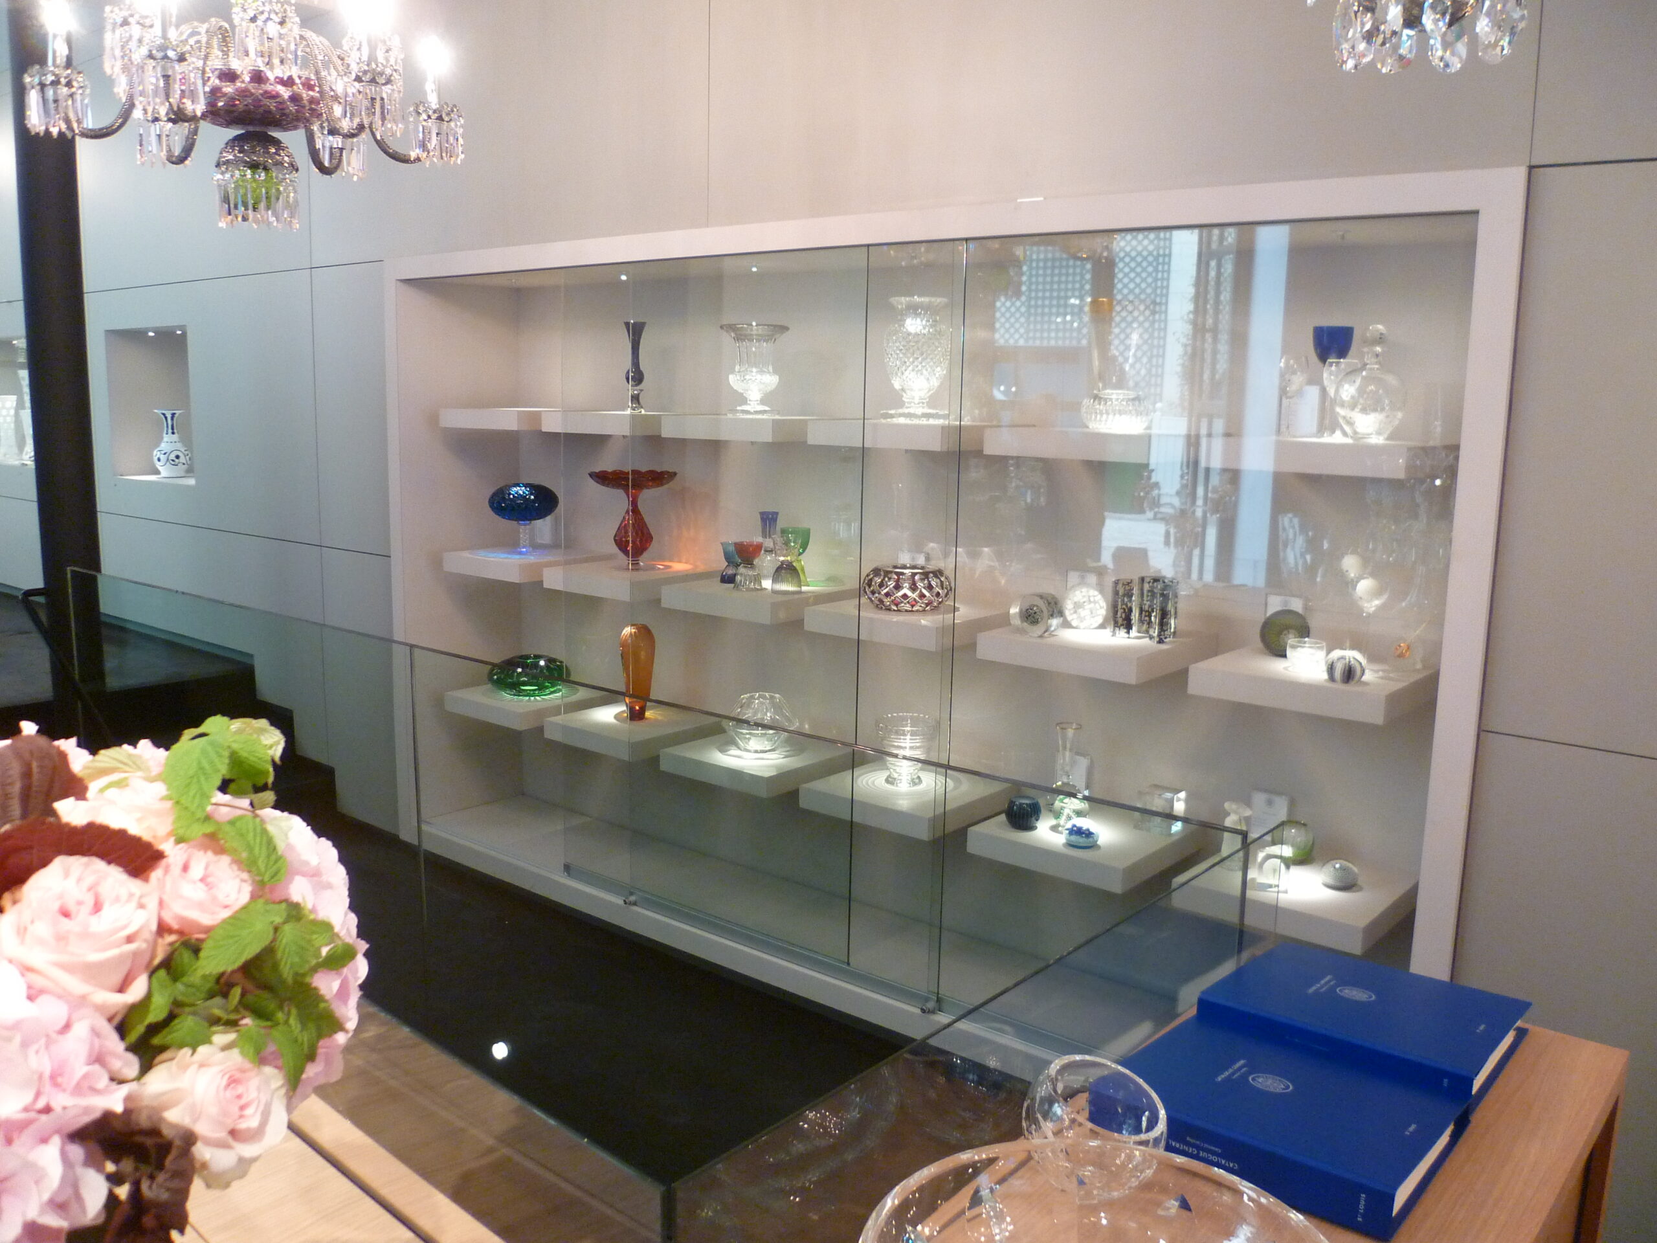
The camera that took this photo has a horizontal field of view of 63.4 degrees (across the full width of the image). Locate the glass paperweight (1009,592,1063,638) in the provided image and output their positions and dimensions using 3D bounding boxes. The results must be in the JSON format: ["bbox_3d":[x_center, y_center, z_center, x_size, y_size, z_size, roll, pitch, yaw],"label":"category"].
[{"bbox_3d":[0.509,-0.025,3.242,0.118,0.111,0.118,9,12,38],"label":"glass paperweight"}]

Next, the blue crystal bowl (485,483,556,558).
[{"bbox_3d":[-1.035,-0.348,4.540,0.238,0.235,0.238,1,9,0],"label":"blue crystal bowl"}]

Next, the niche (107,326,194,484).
[{"bbox_3d":[-2.724,-0.913,5.666,0.731,0.625,0.291,9,12,38],"label":"niche"}]

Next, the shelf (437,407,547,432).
[{"bbox_3d":[-1.001,-0.671,4.443,0.409,0.059,0.402,9,12,38],"label":"shelf"}]

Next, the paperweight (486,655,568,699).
[{"bbox_3d":[-1.002,0.180,4.495,0.271,0.125,0.271,1,9,0],"label":"paperweight"}]

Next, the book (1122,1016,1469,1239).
[{"bbox_3d":[0.478,0.504,1.409,0.305,0.048,0.272,9,12,38],"label":"book"}]

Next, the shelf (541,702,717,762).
[{"bbox_3d":[-0.595,0.334,4.187,0.400,0.058,0.408,9,12,38],"label":"shelf"}]

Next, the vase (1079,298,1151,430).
[{"bbox_3d":[0.656,-0.576,3.031,0.153,0.294,0.153,9,12,38],"label":"vase"}]

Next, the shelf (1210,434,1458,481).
[{"bbox_3d":[1.091,-0.358,2.866,0.415,0.059,0.457,9,12,38],"label":"shelf"}]

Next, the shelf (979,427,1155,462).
[{"bbox_3d":[0.649,-0.414,3.137,0.409,0.059,0.402,9,12,38],"label":"shelf"}]

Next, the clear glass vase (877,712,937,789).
[{"bbox_3d":[0.216,0.357,3.685,0.162,0.174,0.162,1,9,0],"label":"clear glass vase"}]

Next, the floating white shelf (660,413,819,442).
[{"bbox_3d":[-0.164,-0.554,3.863,0.415,0.059,0.457,9,12,38],"label":"floating white shelf"}]

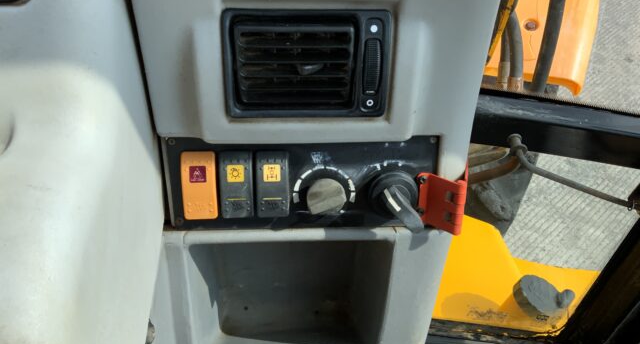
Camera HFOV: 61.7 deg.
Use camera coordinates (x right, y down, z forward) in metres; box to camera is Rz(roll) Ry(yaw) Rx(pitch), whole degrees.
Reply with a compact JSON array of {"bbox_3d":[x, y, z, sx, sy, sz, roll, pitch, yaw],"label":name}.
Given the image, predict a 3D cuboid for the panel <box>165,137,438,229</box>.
[{"bbox_3d":[-0.011,0.013,0.368,0.190,0.068,0.036,0,18,0],"label":"panel"}]

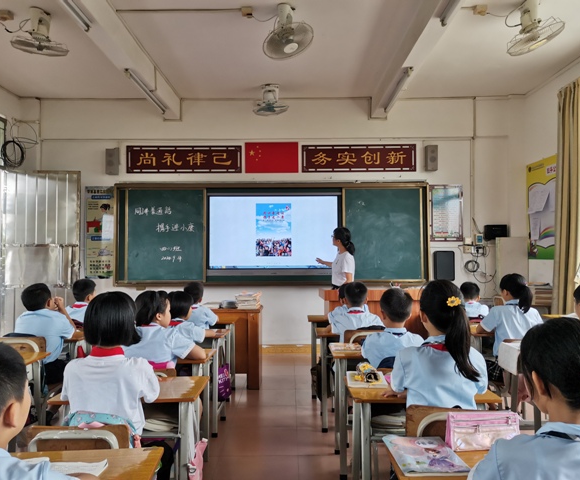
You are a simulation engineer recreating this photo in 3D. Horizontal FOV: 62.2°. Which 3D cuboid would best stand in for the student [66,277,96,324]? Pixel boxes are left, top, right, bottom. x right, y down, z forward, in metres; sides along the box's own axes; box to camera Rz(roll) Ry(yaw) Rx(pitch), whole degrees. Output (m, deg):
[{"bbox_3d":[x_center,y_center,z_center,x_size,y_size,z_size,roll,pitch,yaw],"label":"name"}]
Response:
[{"bbox_3d":[-1.700,0.868,4.056,0.390,1.110,0.570,0,-2,5],"label":"student"}]

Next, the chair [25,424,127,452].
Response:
[{"bbox_3d":[-0.680,0.972,1.722,0.360,0.760,0.420,0,-2,0],"label":"chair"}]

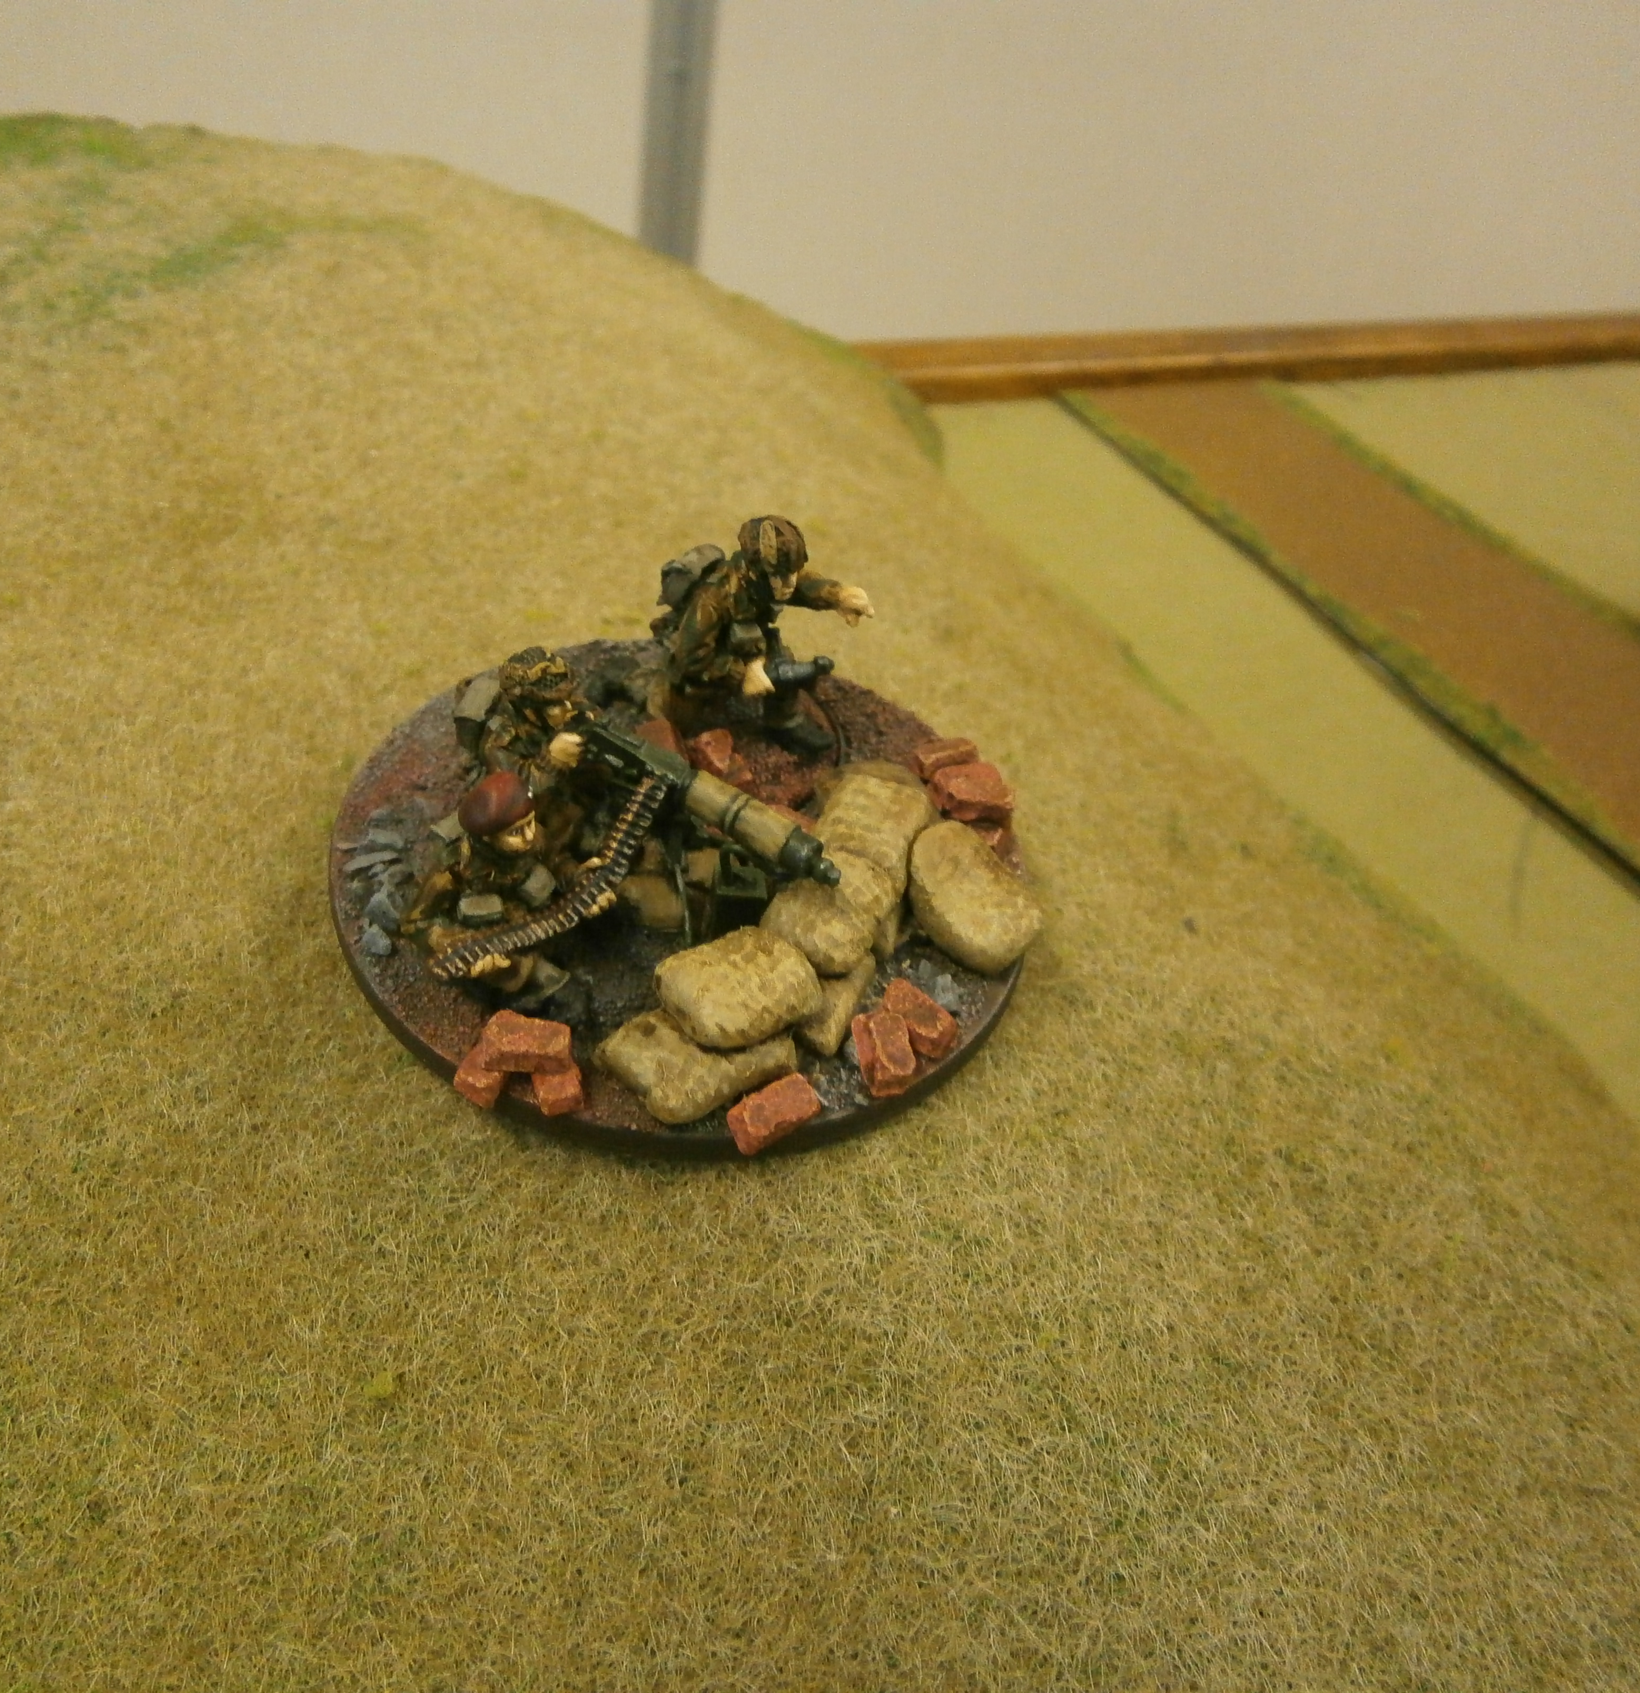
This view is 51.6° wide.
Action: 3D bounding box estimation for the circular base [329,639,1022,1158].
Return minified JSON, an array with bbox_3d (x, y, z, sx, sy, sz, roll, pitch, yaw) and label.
[{"bbox_3d":[-0.011,0.001,0.147,0.060,0.003,0.060,6,43,-6],"label":"circular base"}]

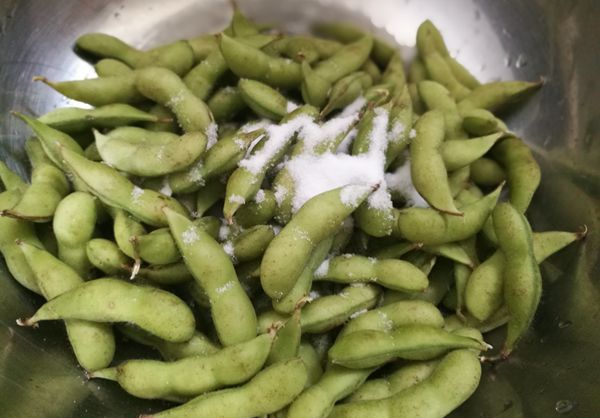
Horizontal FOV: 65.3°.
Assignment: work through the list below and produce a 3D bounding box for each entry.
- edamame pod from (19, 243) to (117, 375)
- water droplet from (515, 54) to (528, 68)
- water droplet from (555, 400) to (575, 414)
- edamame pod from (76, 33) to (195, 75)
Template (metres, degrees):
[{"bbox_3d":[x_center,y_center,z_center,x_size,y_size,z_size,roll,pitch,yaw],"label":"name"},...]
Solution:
[{"bbox_3d":[-0.088,0.032,0.178,0.015,0.013,0.066,-39,71,-4],"label":"edamame pod"},{"bbox_3d":[0.118,-0.079,0.250,0.005,0.003,0.007,0,91,36],"label":"water droplet"},{"bbox_3d":[0.093,0.070,0.165,0.005,0.002,0.005,-30,49,11],"label":"water droplet"},{"bbox_3d":[-0.082,-0.079,0.234,0.063,0.013,0.018,10,56,7],"label":"edamame pod"}]

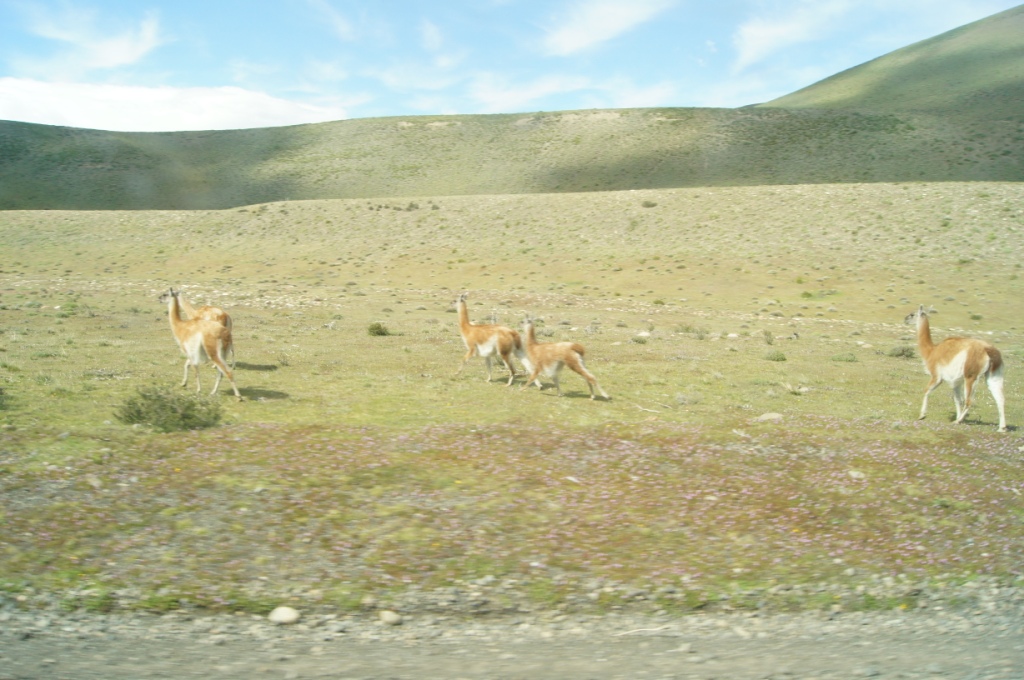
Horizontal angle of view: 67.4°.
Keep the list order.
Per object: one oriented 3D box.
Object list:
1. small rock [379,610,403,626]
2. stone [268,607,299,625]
[{"bbox_3d":[-0.729,1.670,4.600,0.137,0.085,0.115,0,4,0],"label":"small rock"},{"bbox_3d":[-1.370,1.652,4.600,0.197,0.100,0.155,0,4,0],"label":"stone"}]

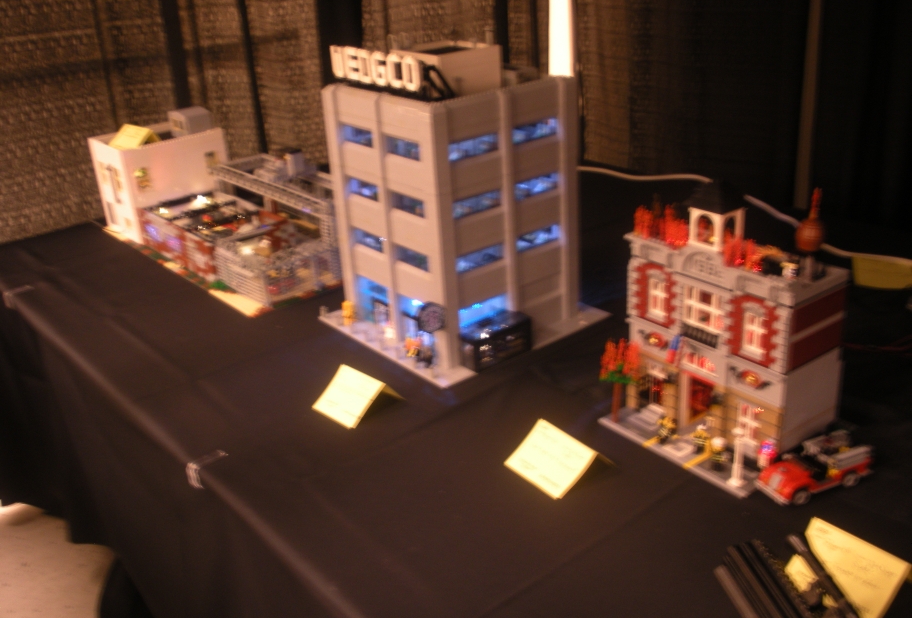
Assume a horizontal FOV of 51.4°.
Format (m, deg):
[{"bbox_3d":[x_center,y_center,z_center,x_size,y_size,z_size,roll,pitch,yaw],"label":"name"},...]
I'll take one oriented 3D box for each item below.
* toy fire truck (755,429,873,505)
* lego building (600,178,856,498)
[{"bbox_3d":[0.452,0.196,1.194,0.139,0.058,0.058,-14,26,-22],"label":"toy fire truck"},{"bbox_3d":[0.375,-0.003,1.278,0.256,0.363,0.260,-20,28,-32],"label":"lego building"}]

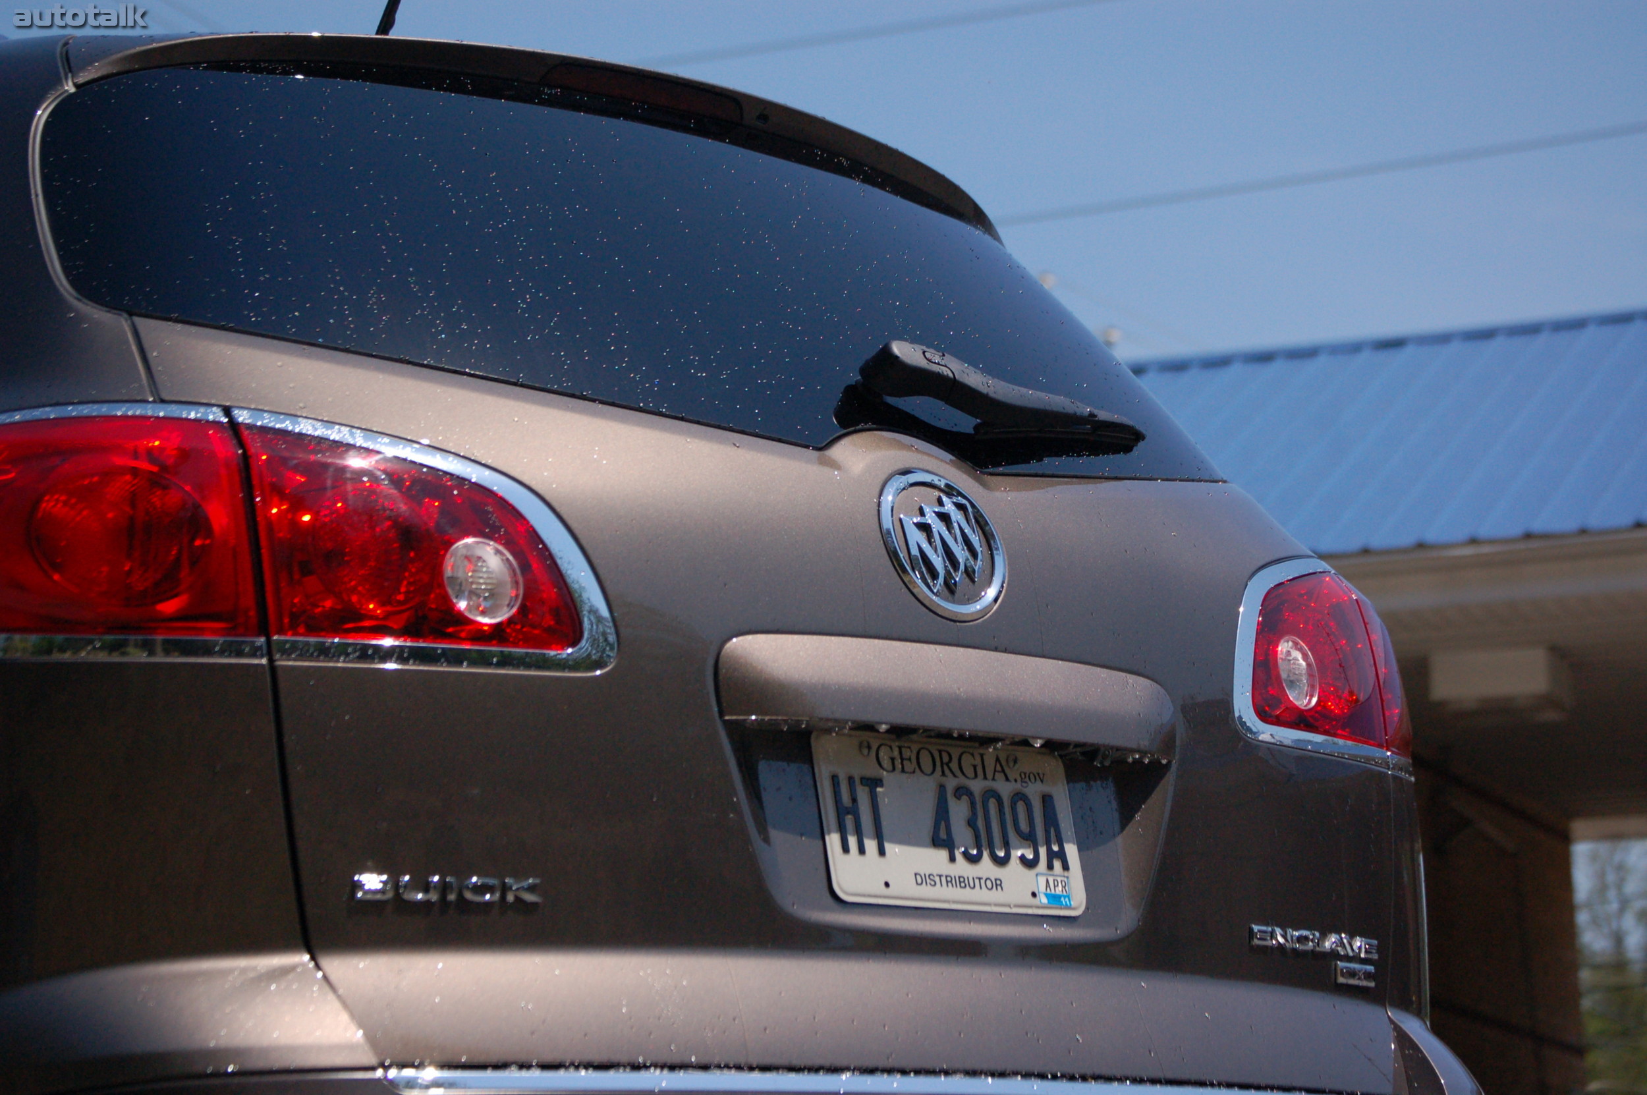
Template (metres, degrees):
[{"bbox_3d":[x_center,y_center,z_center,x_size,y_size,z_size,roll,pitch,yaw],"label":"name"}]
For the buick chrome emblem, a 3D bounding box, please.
[{"bbox_3d":[0.111,-0.004,4.272,0.149,0.149,0.020,7,-29,-41],"label":"buick chrome emblem"}]

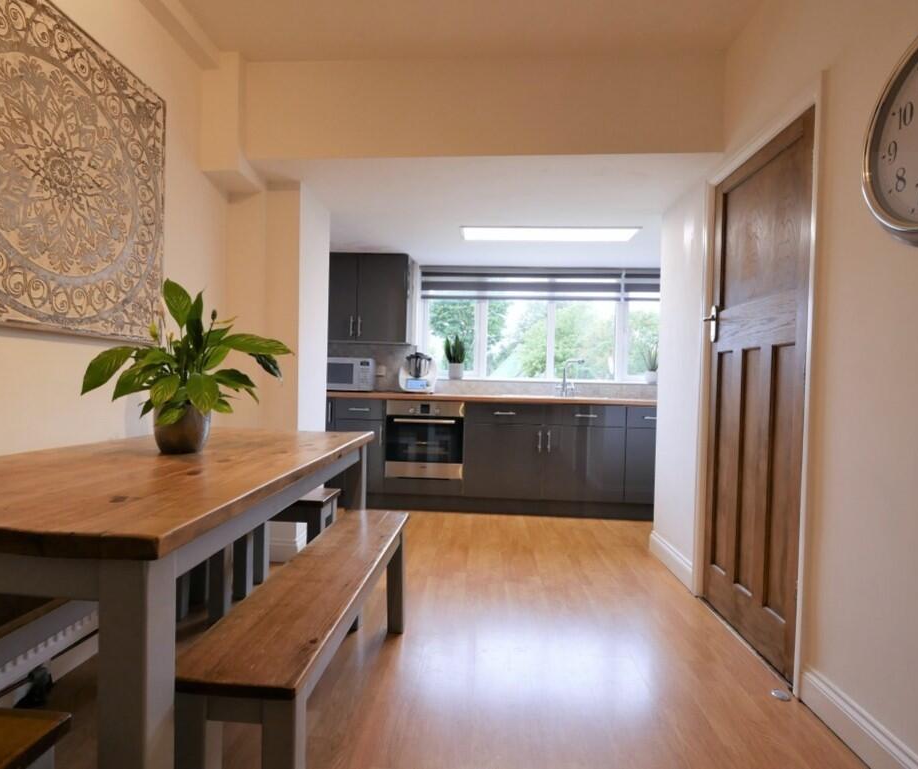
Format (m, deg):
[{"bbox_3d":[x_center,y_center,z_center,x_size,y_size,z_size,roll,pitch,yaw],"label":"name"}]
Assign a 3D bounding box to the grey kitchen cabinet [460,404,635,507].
[{"bbox_3d":[0.664,0.514,3.874,1.217,0.719,0.570,1,1,3],"label":"grey kitchen cabinet"}]

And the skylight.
[{"bbox_3d":[0.628,-1.067,3.363,1.222,0.040,0.305,1,1,3],"label":"skylight"}]

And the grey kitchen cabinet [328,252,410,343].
[{"bbox_3d":[-0.801,-0.726,4.075,0.780,0.721,0.320,1,1,3],"label":"grey kitchen cabinet"}]

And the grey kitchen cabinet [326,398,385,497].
[{"bbox_3d":[-0.790,0.481,3.945,0.450,0.719,0.570,1,1,3],"label":"grey kitchen cabinet"}]

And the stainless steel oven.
[{"bbox_3d":[-0.253,0.428,3.908,0.599,0.597,0.570,1,1,3],"label":"stainless steel oven"}]

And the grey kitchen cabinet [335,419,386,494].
[{"bbox_3d":[-0.765,0.548,3.944,0.397,0.587,0.570,1,1,3],"label":"grey kitchen cabinet"}]

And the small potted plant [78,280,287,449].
[{"bbox_3d":[-0.948,-0.064,1.633,0.715,0.590,0.570,1,1,3],"label":"small potted plant"}]

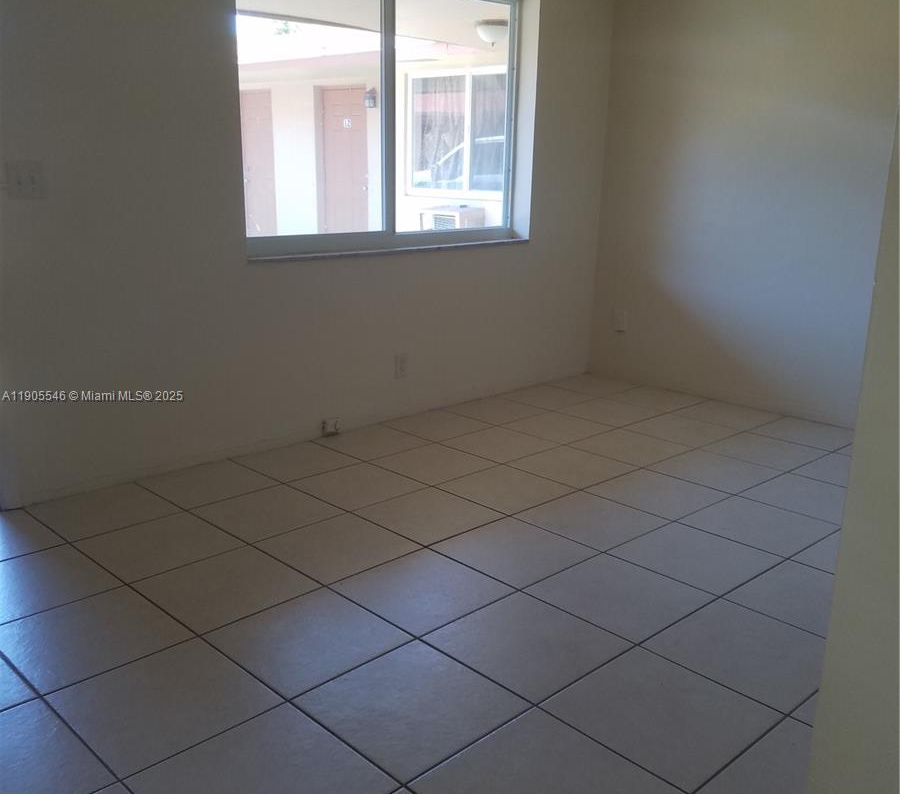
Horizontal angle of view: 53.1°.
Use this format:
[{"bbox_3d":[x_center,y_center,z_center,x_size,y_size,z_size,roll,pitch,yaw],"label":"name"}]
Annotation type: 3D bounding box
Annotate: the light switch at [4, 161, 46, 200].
[{"bbox_3d":[-1.450,-0.741,3.092,0.117,0.117,0.014,-13,20,-43],"label":"light switch"}]

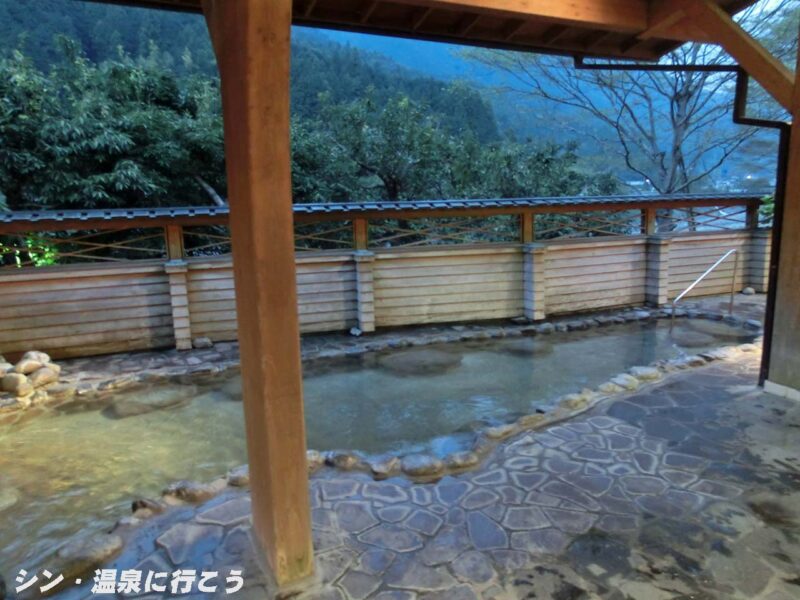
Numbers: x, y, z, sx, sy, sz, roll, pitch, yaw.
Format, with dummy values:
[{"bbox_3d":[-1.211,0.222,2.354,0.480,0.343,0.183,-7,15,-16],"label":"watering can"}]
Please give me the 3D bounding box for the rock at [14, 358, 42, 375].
[{"bbox_3d":[-3.150,0.569,4.711,0.200,0.120,0.150,-4,10,-15],"label":"rock"}]

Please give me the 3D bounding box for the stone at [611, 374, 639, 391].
[{"bbox_3d":[1.676,0.623,4.144,0.219,0.119,0.164,-7,11,-29],"label":"stone"}]

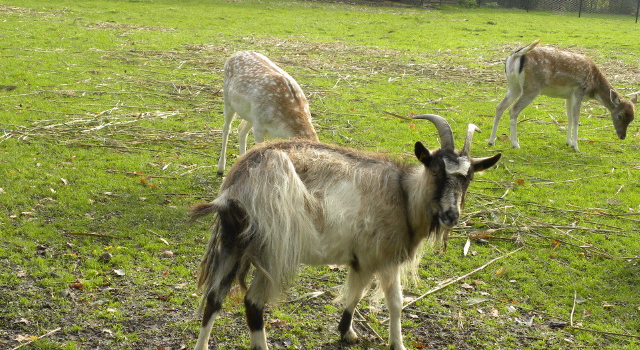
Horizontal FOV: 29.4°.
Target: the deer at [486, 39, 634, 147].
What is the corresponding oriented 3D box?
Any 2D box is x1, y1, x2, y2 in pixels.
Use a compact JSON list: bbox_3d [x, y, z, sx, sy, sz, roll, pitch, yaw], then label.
[{"bbox_3d":[2.141,-0.704,10.626,1.260,0.920,0.350,0,10,-24],"label":"deer"}]

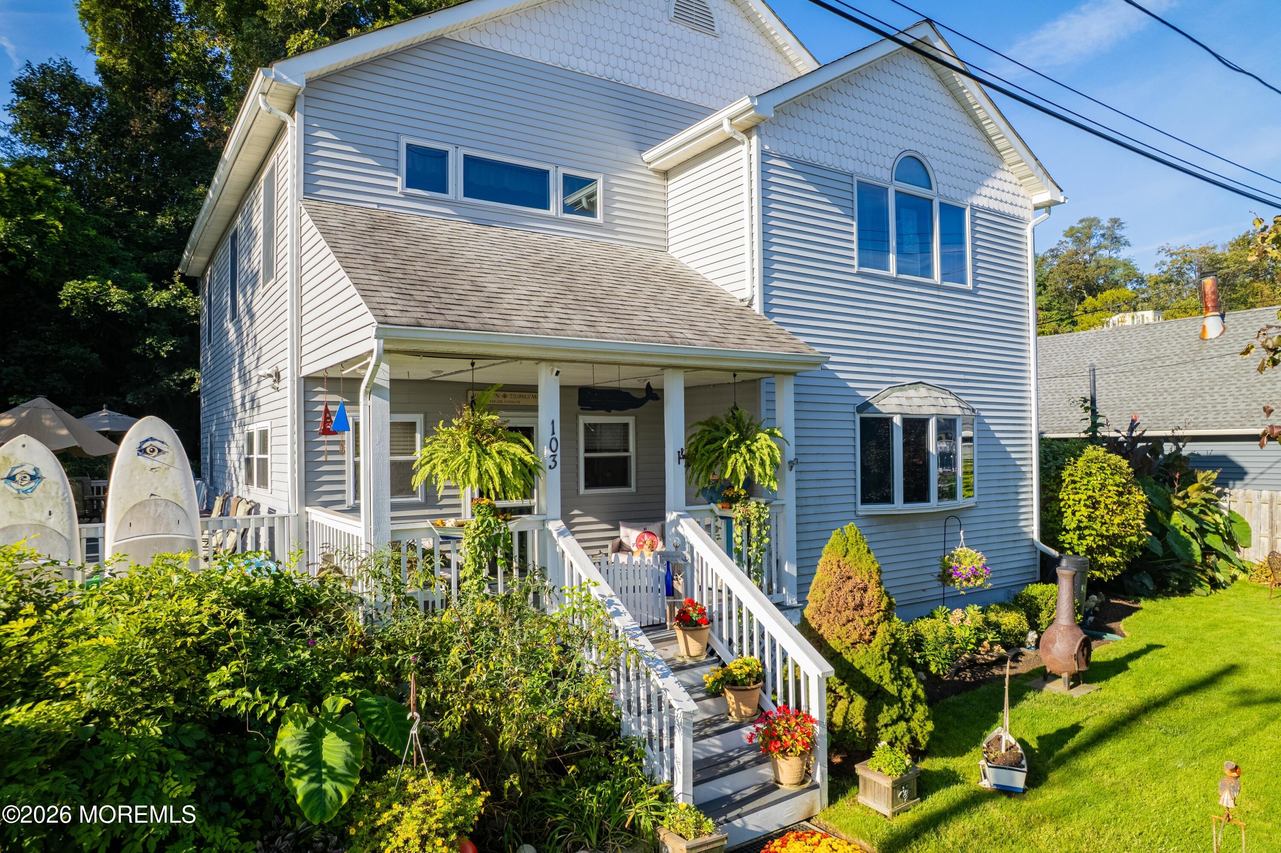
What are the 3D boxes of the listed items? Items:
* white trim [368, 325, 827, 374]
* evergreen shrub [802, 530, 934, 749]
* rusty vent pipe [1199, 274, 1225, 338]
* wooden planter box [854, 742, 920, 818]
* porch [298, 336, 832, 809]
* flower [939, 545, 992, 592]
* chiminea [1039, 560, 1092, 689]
[{"bbox_3d":[-0.001,-0.624,6.586,4.366,0.169,0.163,0,-1,-33],"label":"white trim"},{"bbox_3d":[2.079,1.861,7.241,1.170,1.929,1.170,0,-1,0],"label":"evergreen shrub"},{"bbox_3d":[14.532,-3.068,19.900,0.530,1.690,0.560,-2,-1,-33],"label":"rusty vent pipe"},{"bbox_3d":[1.897,2.691,5.998,0.350,0.410,0.335,0,-1,-34],"label":"wooden planter box"},{"bbox_3d":[-0.385,1.105,7.149,4.406,3.454,4.406,0,-1,-33],"label":"porch"},{"bbox_3d":[3.819,1.666,9.203,0.560,0.530,0.560,0,-1,-33],"label":"flower"},{"bbox_3d":[4.671,2.212,8.577,0.500,1.250,0.570,0,-1,-33],"label":"chiminea"}]

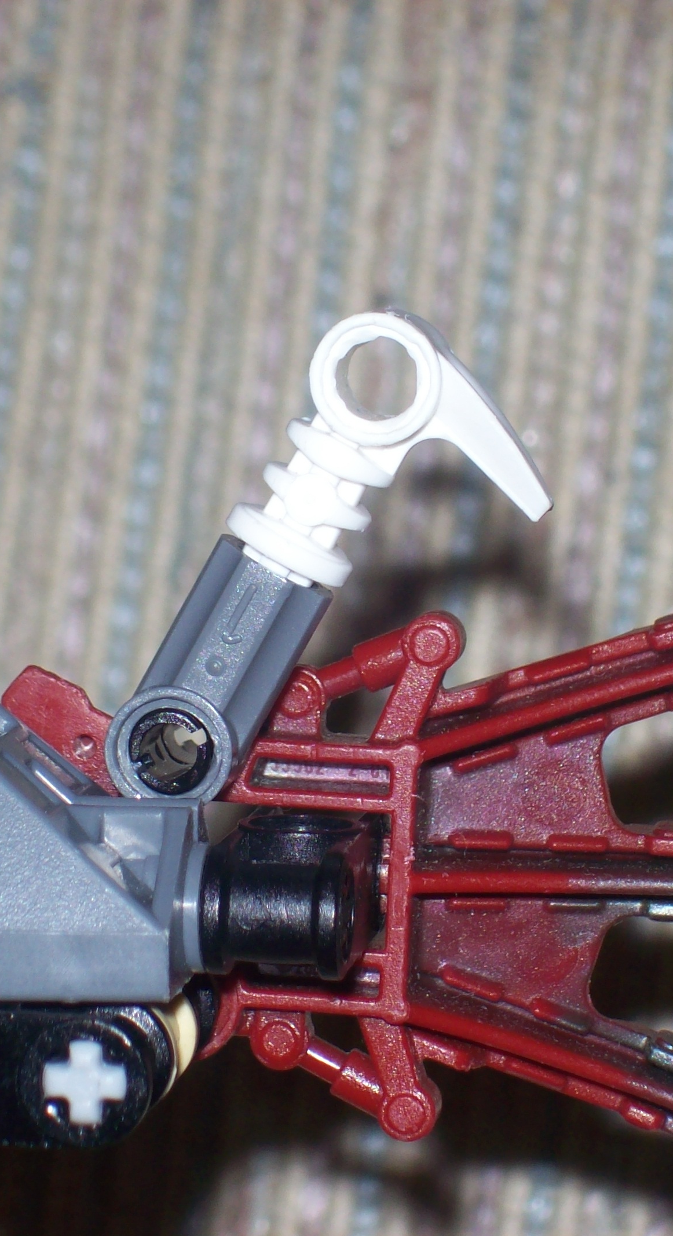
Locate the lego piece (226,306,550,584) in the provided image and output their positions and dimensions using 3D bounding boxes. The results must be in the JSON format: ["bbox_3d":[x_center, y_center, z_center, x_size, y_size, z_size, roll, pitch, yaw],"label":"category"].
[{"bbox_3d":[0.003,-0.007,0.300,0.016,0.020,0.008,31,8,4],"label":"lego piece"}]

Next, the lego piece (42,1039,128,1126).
[{"bbox_3d":[-0.013,0.026,0.303,0.005,0.005,0.016,2,5,8],"label":"lego piece"}]

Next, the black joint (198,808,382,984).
[{"bbox_3d":[-0.002,0.016,0.300,0.008,0.008,0.024,2,5,8],"label":"black joint"}]

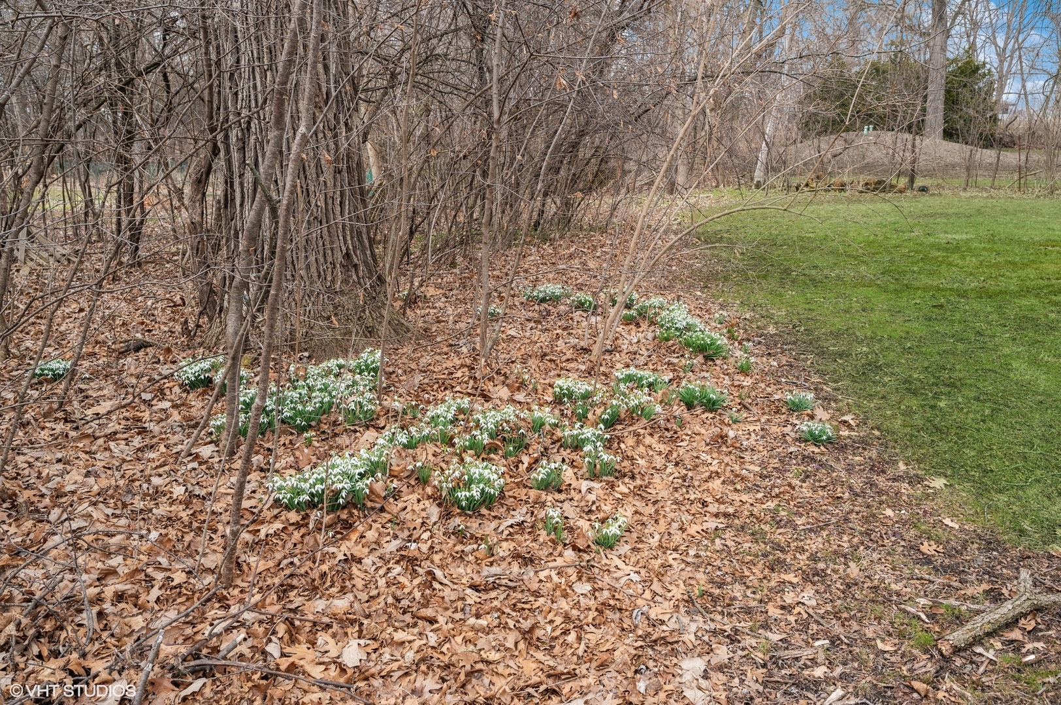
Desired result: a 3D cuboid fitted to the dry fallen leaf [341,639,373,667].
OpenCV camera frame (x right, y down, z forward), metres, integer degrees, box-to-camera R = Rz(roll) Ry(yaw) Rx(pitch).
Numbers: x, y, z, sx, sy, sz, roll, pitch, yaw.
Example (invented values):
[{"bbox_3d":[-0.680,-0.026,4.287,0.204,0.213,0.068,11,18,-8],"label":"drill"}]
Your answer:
[{"bbox_3d":[-0.507,0.880,2.580,0.090,0.017,0.105,-3,22,-12],"label":"dry fallen leaf"}]

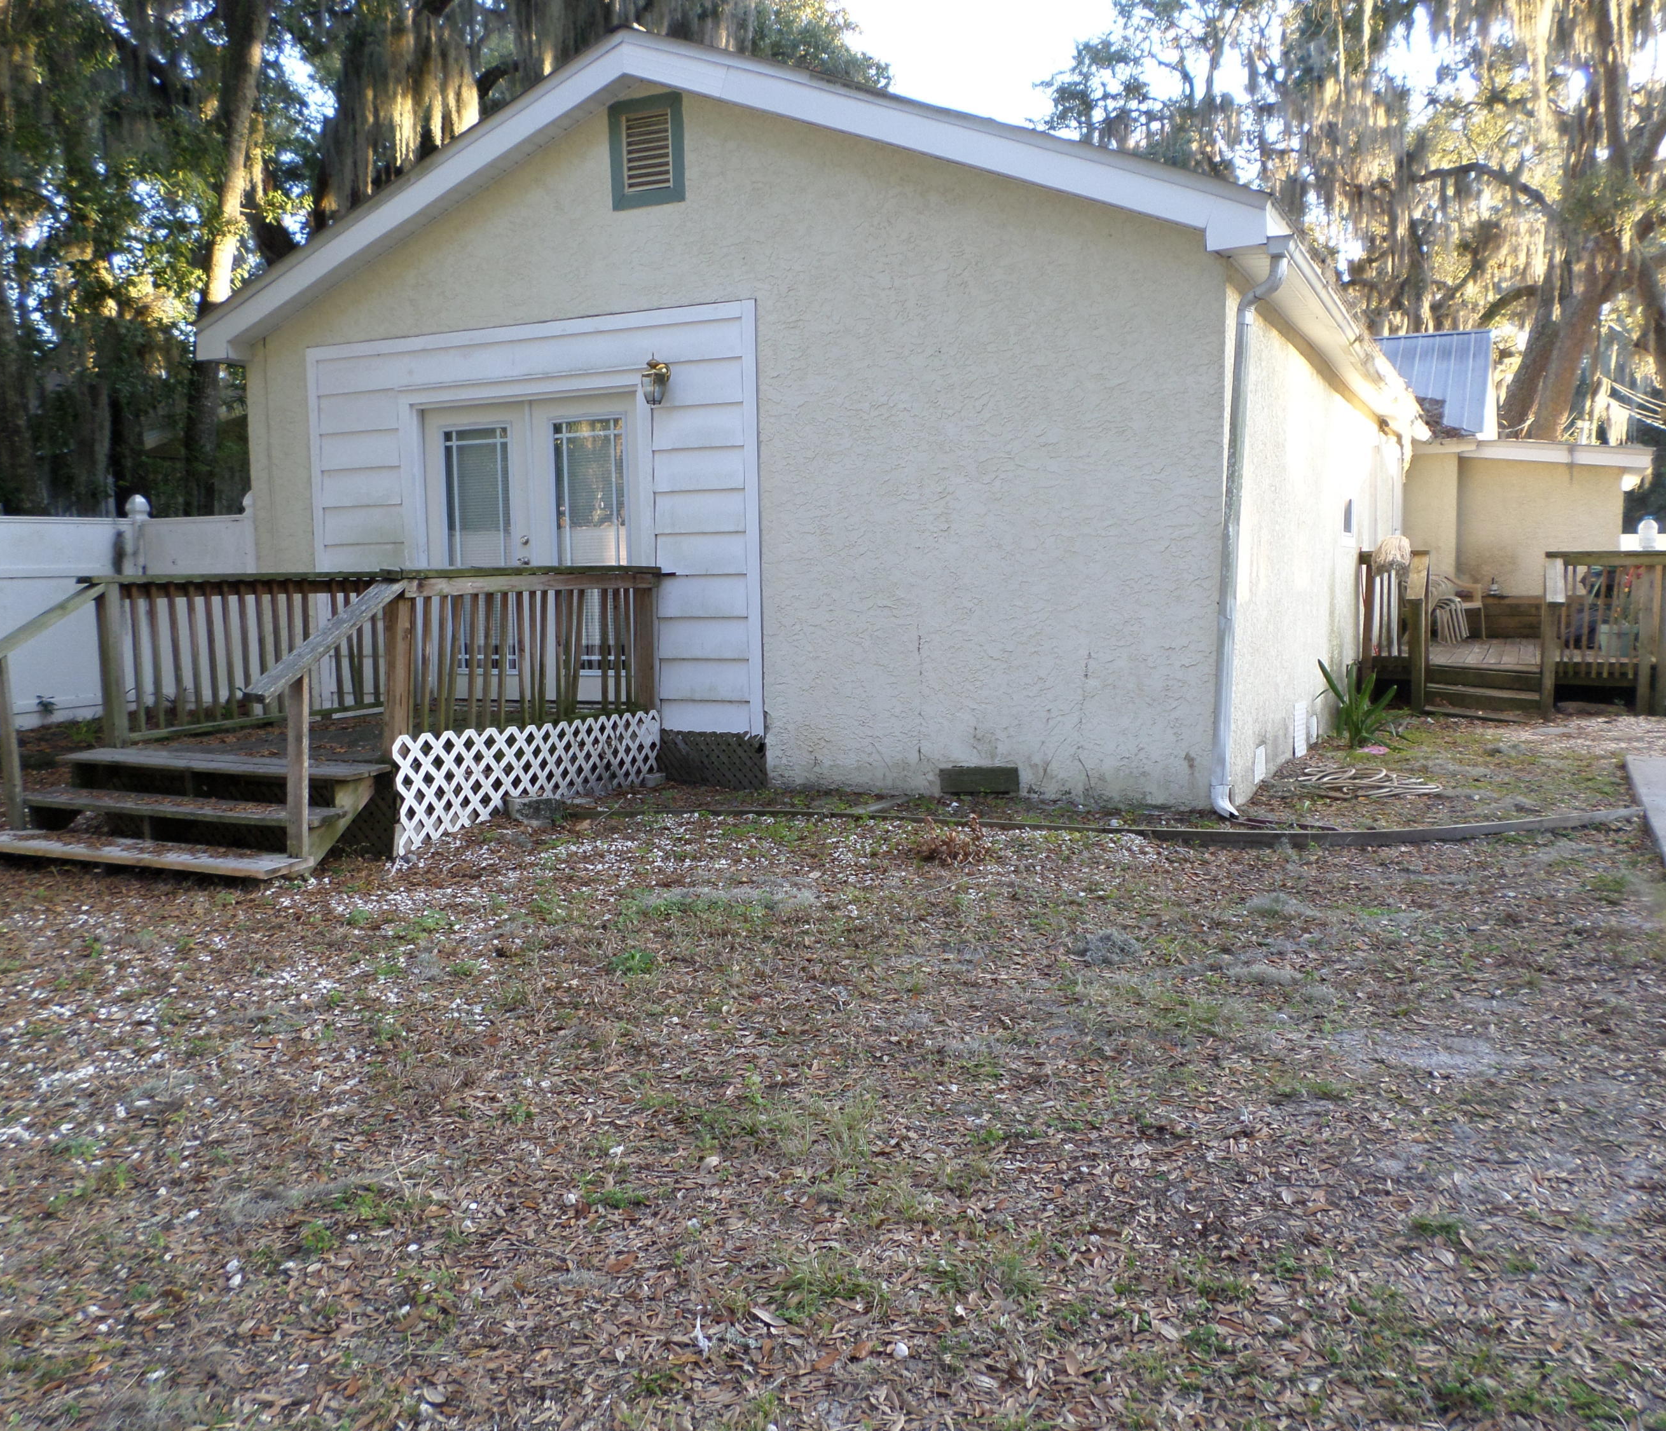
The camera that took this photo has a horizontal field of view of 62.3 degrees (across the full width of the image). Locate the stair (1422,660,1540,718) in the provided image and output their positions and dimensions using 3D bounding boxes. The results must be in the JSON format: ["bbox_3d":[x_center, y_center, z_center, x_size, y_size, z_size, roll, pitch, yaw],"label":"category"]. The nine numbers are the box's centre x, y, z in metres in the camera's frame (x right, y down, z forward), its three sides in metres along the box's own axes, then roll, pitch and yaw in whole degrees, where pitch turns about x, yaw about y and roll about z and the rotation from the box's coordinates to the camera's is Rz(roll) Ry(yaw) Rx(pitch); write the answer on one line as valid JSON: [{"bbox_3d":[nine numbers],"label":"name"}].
[{"bbox_3d":[6.294,-0.225,13.395,1.070,0.460,0.700,2,7,26],"label":"stair"}]

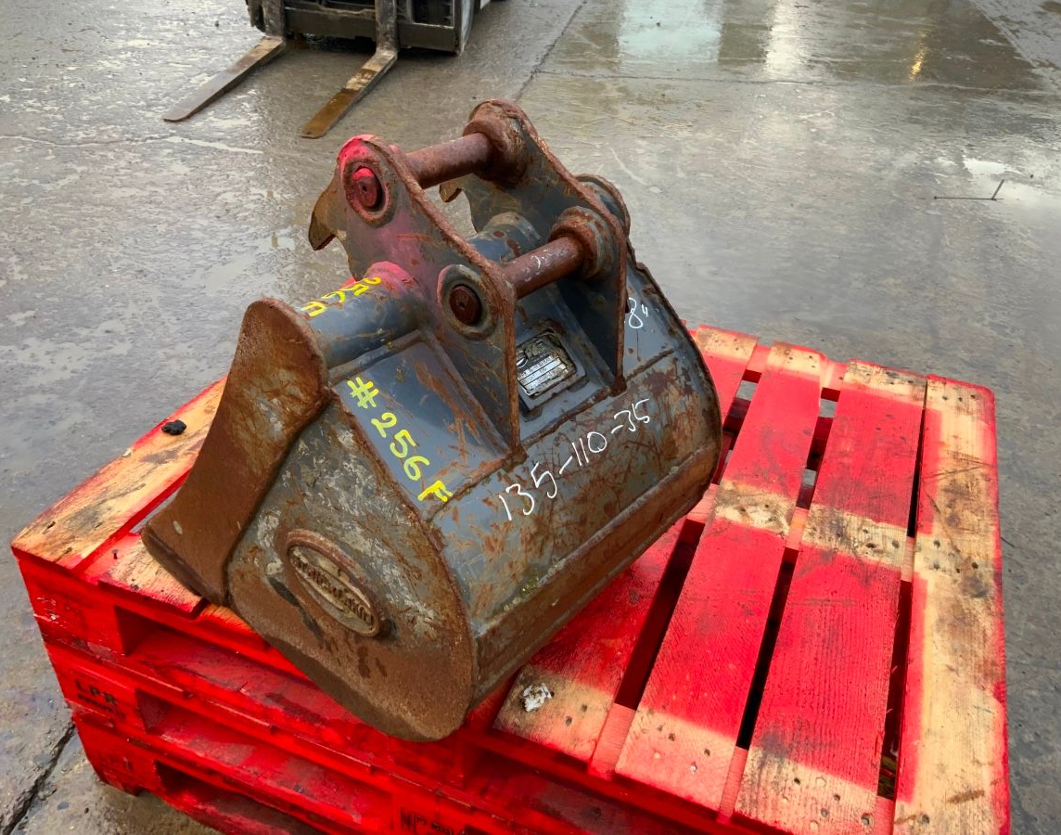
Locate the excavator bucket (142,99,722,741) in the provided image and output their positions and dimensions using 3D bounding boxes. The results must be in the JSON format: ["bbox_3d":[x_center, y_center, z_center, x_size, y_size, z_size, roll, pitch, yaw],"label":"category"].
[{"bbox_3d":[-0.126,-0.038,1.007,0.540,0.605,0.464,28,42,31],"label":"excavator bucket"}]

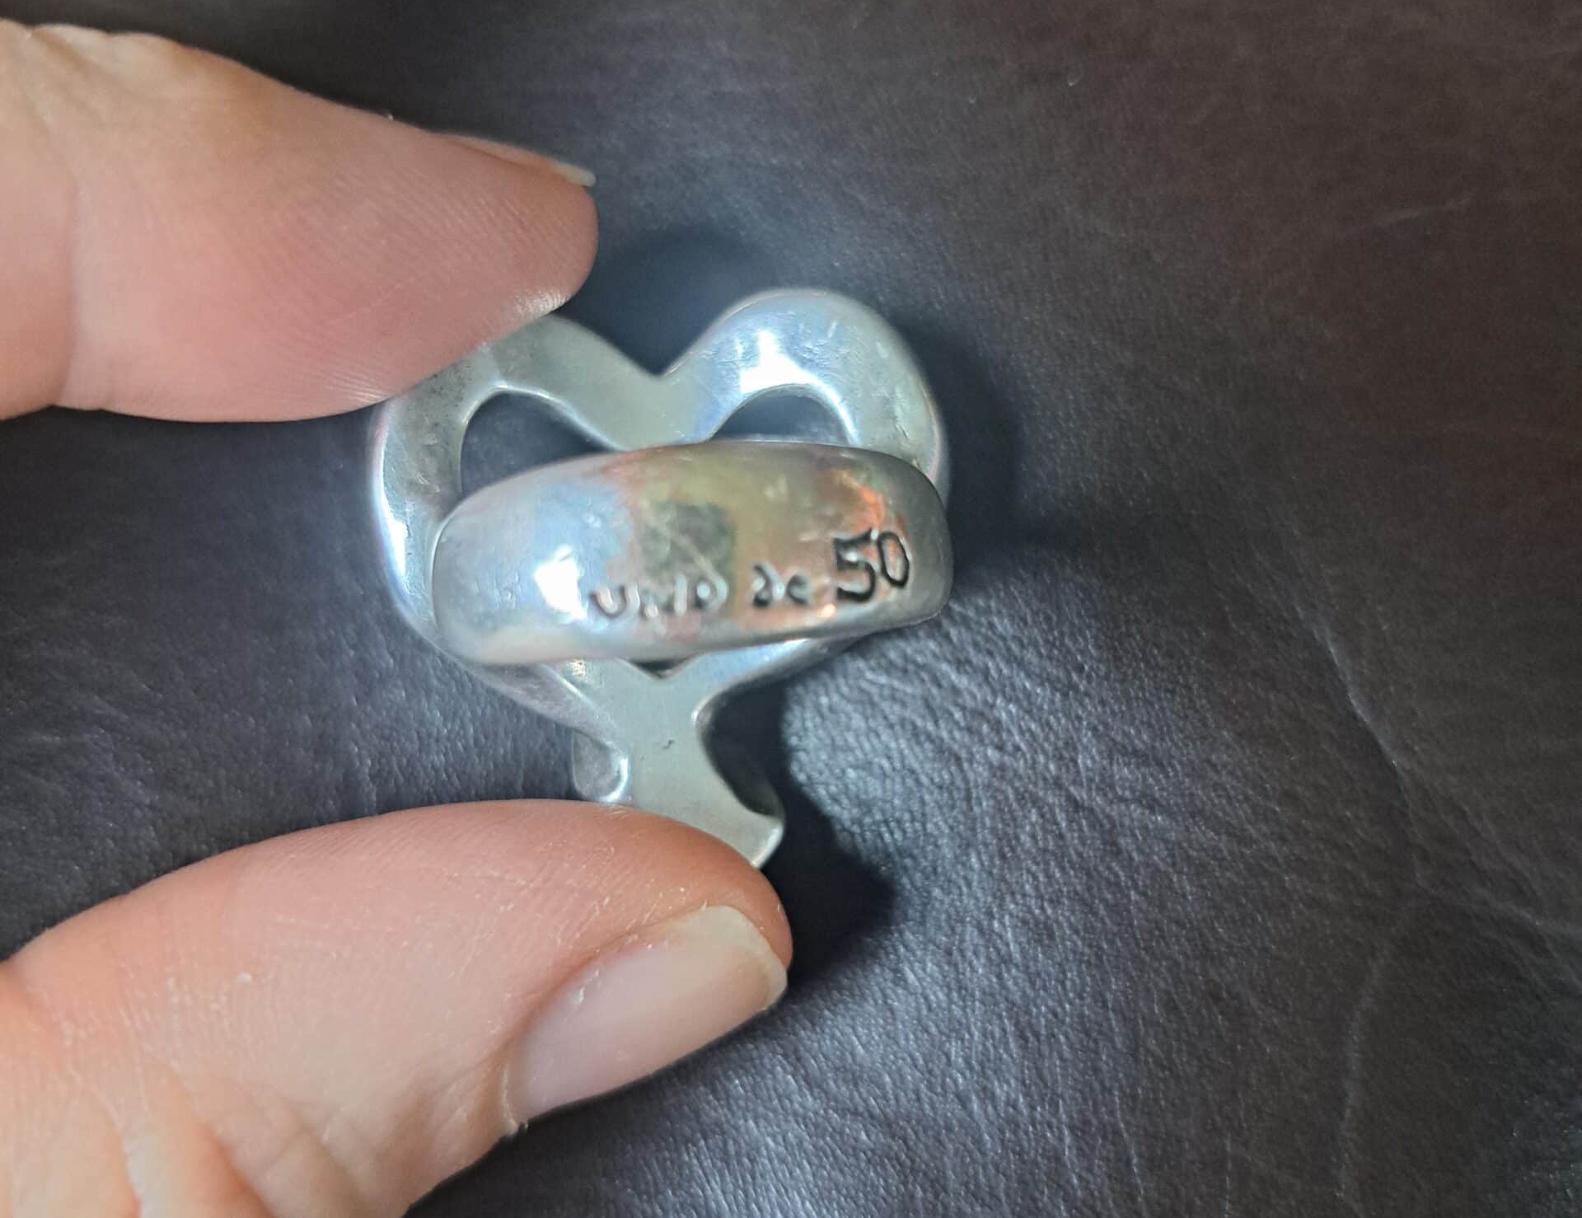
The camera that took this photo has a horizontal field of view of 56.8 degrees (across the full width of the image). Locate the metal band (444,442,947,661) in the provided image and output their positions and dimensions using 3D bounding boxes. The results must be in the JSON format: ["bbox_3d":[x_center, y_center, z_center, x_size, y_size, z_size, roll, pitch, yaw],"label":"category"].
[{"bbox_3d":[-0.004,-0.002,0.064,0.022,0.021,0.008,-4,90,-12],"label":"metal band"}]

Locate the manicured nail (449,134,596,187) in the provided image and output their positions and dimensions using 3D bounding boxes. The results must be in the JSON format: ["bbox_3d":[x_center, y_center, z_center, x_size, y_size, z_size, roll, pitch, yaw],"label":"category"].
[{"bbox_3d":[-0.014,-0.023,0.074,0.010,0.009,0.003,20,96,0],"label":"manicured nail"}]

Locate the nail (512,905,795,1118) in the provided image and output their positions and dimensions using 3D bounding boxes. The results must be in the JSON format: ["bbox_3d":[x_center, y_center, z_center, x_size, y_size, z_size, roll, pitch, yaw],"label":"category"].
[{"bbox_3d":[-0.007,0.019,0.069,0.014,0.011,0.004,-33,57,-2],"label":"nail"}]

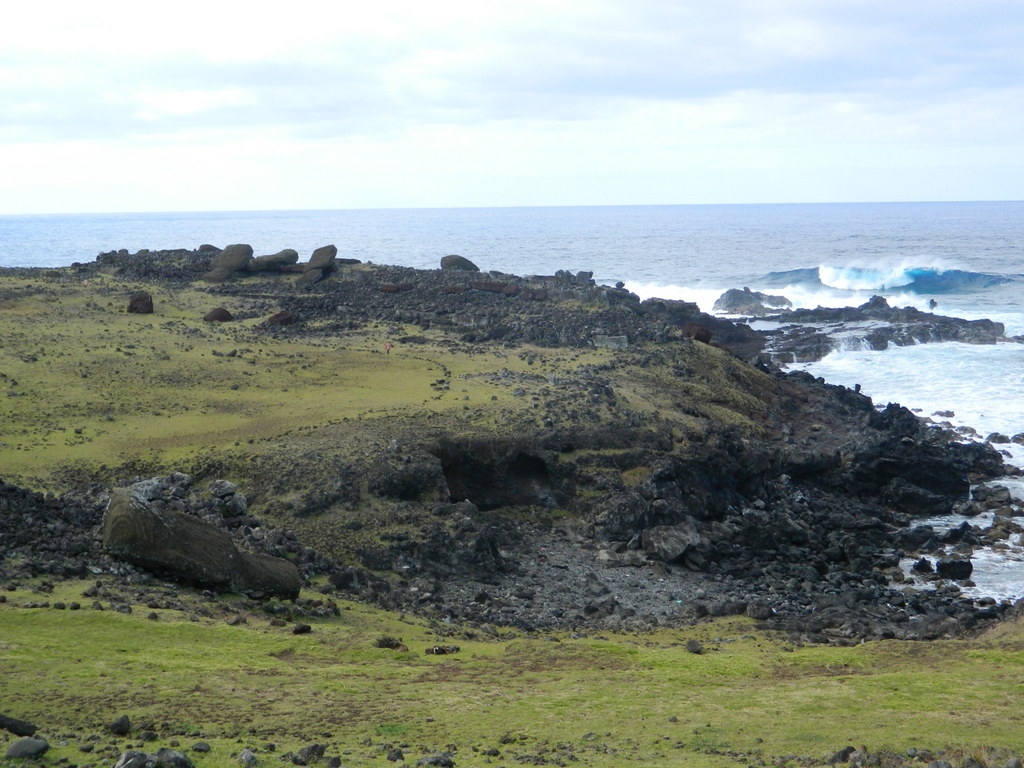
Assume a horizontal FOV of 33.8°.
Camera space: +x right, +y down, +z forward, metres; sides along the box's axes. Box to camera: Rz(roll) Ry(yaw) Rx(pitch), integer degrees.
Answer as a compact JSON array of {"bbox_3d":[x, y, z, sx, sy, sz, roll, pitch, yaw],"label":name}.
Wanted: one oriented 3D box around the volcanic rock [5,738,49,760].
[{"bbox_3d":[-6.496,4.875,22.584,0.603,0.271,0.452,-3,6,-17],"label":"volcanic rock"}]

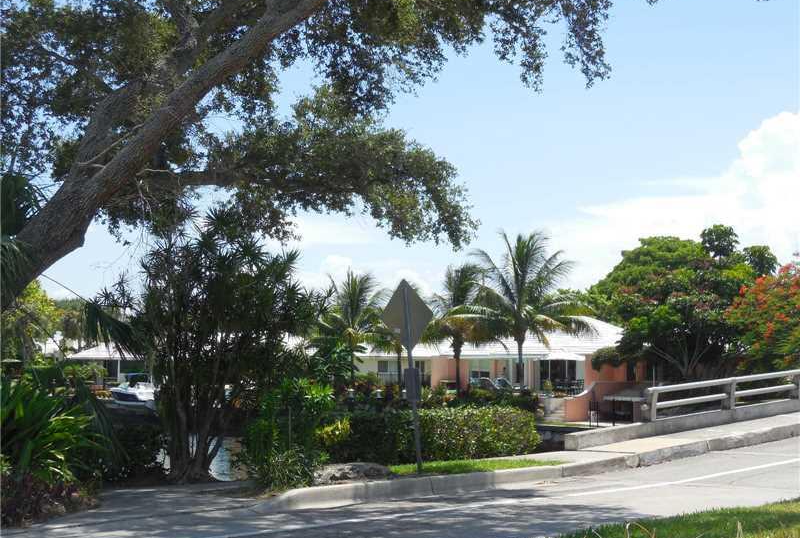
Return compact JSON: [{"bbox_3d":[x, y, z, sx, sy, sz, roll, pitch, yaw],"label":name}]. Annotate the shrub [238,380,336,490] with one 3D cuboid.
[{"bbox_3d":[-1.593,2.315,21.600,1.330,1.560,1.260,0,-3,0],"label":"shrub"}]

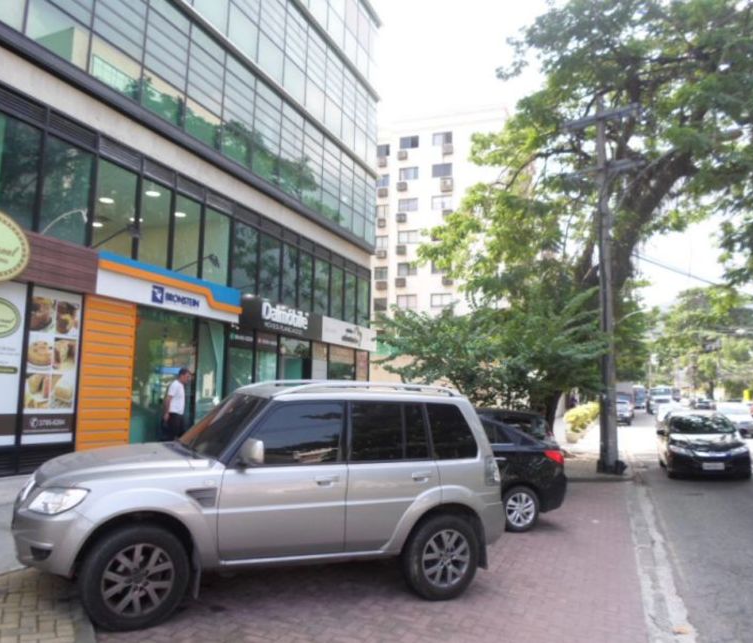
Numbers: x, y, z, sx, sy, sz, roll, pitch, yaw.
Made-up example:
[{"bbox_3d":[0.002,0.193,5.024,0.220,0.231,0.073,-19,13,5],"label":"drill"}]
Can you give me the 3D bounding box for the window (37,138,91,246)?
[{"bbox_3d":[-5.368,-2.150,10.710,0.120,1.850,1.050,-2,-8,23],"label":"window"}]

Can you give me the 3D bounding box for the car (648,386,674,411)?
[{"bbox_3d":[24.775,6.805,54.000,2.000,2.100,4.800,-2,-8,23],"label":"car"}]

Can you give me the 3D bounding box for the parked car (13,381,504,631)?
[{"bbox_3d":[-0.885,1.493,5.696,4.030,1.780,1.750,5,-8,-22],"label":"parked car"}]

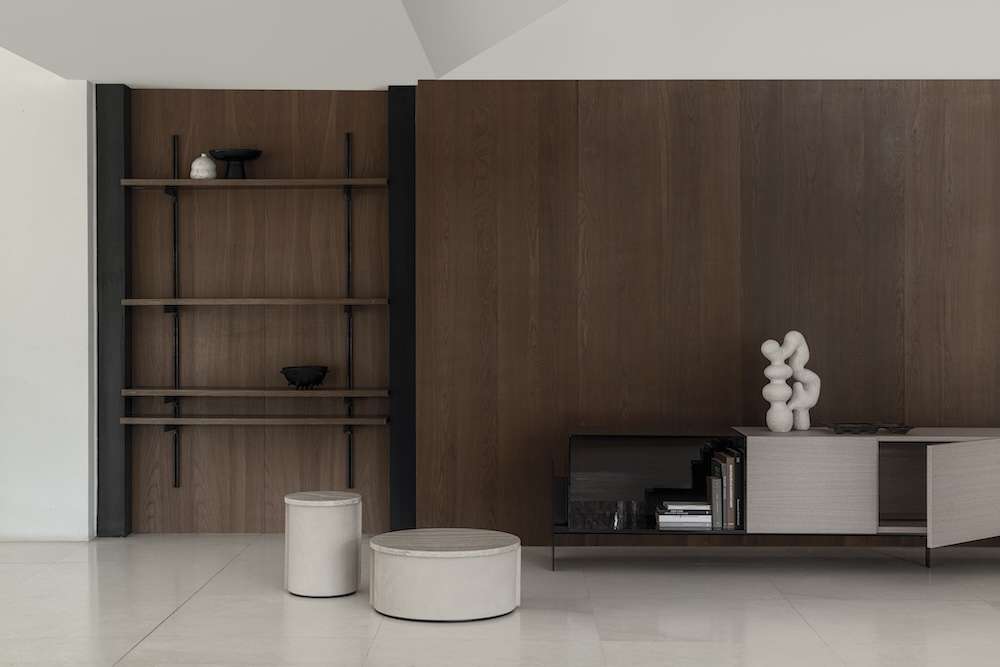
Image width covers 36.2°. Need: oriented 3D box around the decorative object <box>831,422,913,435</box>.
[{"bbox_3d":[1.889,0.483,7.764,0.413,0.042,0.230,0,1,1],"label":"decorative object"}]

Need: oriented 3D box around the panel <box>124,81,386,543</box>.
[{"bbox_3d":[-1.359,-0.121,8.706,1.463,2.524,0.030,0,1,1],"label":"panel"}]

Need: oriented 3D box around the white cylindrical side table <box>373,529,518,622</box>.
[{"bbox_3d":[-0.236,1.042,6.655,0.655,0.291,0.655,0,1,0],"label":"white cylindrical side table"}]

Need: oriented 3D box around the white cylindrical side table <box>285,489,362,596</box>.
[{"bbox_3d":[-0.809,0.963,7.010,0.352,0.433,0.352,0,1,0],"label":"white cylindrical side table"}]

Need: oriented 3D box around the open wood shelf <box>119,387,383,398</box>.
[{"bbox_3d":[-1.349,0.327,8.561,1.475,0.036,0.280,0,1,1],"label":"open wood shelf"}]

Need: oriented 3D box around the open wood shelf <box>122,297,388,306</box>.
[{"bbox_3d":[-1.346,-0.176,8.549,1.472,0.029,0.280,0,1,1],"label":"open wood shelf"}]

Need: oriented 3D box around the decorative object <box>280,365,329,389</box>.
[{"bbox_3d":[-1.092,0.247,8.545,0.266,0.123,0.253,0,1,0],"label":"decorative object"}]

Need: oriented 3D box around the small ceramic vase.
[{"bbox_3d":[-1.656,-0.926,8.537,0.147,0.158,0.147,0,1,1],"label":"small ceramic vase"}]

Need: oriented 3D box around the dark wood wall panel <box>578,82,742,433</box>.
[{"bbox_3d":[0.862,-0.103,8.245,0.882,2.507,0.030,0,1,1],"label":"dark wood wall panel"}]

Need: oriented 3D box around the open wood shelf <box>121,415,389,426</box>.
[{"bbox_3d":[-1.358,0.482,8.564,1.470,0.032,0.280,0,1,1],"label":"open wood shelf"}]

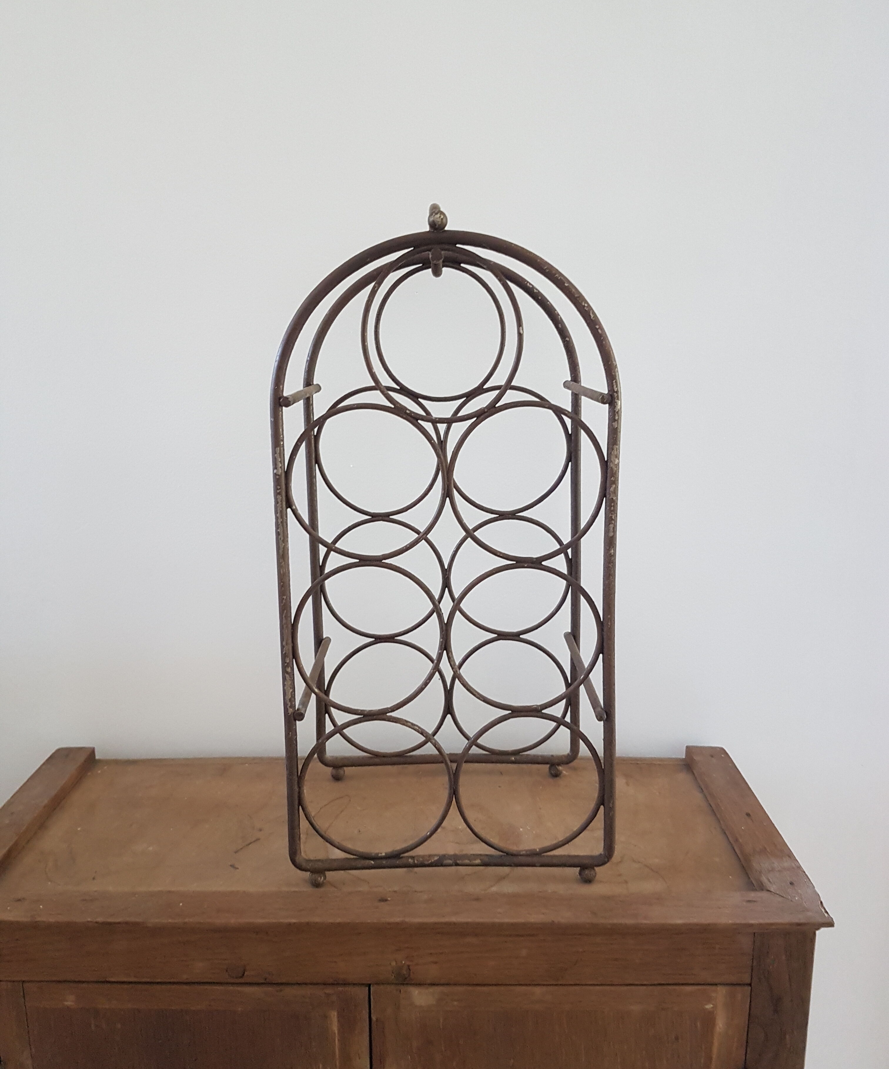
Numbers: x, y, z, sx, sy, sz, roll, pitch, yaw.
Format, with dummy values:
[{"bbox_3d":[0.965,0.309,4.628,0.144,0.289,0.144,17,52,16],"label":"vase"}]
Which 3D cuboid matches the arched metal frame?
[{"bbox_3d":[0.002,0.005,0.639,0.223,0.452,0.158,-1,12,-1],"label":"arched metal frame"}]

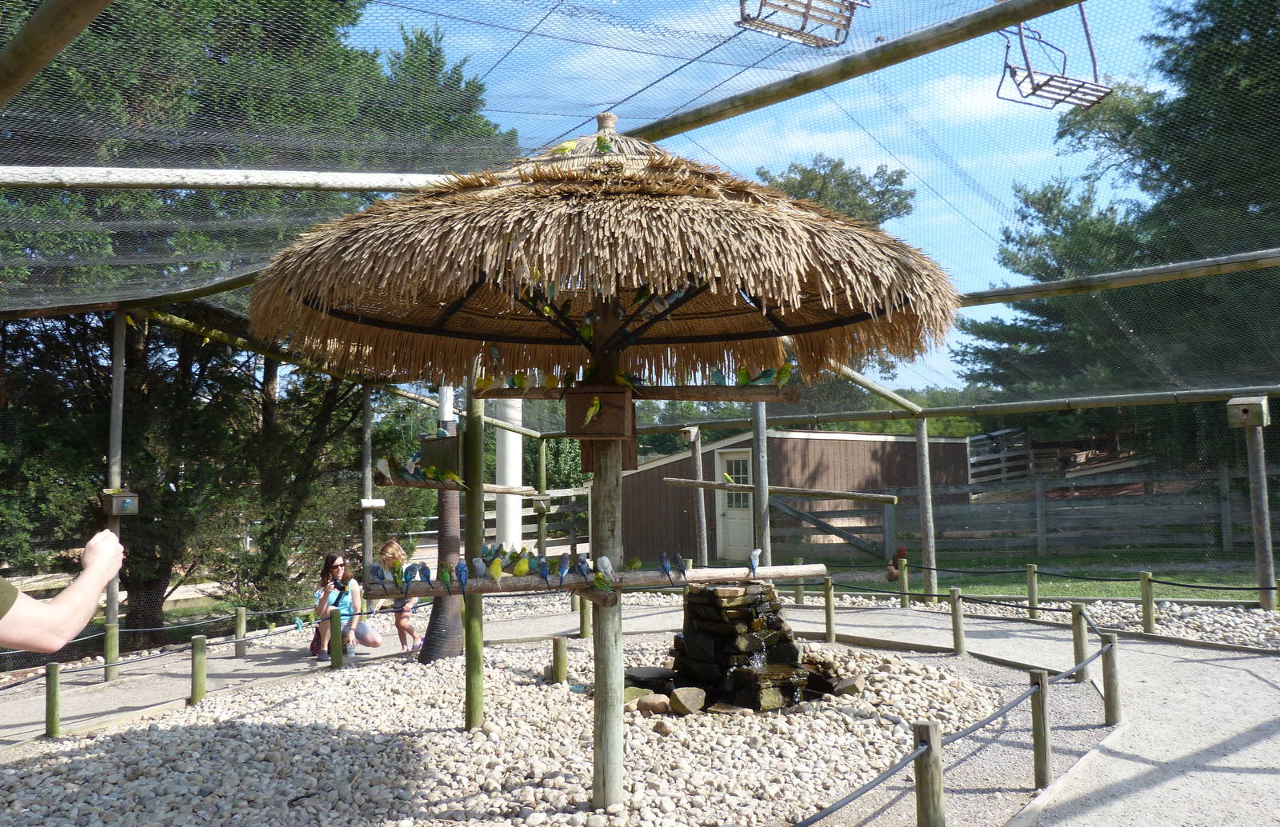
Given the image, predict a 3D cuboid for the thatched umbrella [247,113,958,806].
[{"bbox_3d":[-0.197,0.183,4.730,3.362,3.524,3.362,-1,-5,-2],"label":"thatched umbrella"}]

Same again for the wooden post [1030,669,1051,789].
[{"bbox_3d":[2.034,1.601,4.686,0.090,0.565,0.090,-2,-5,22],"label":"wooden post"}]

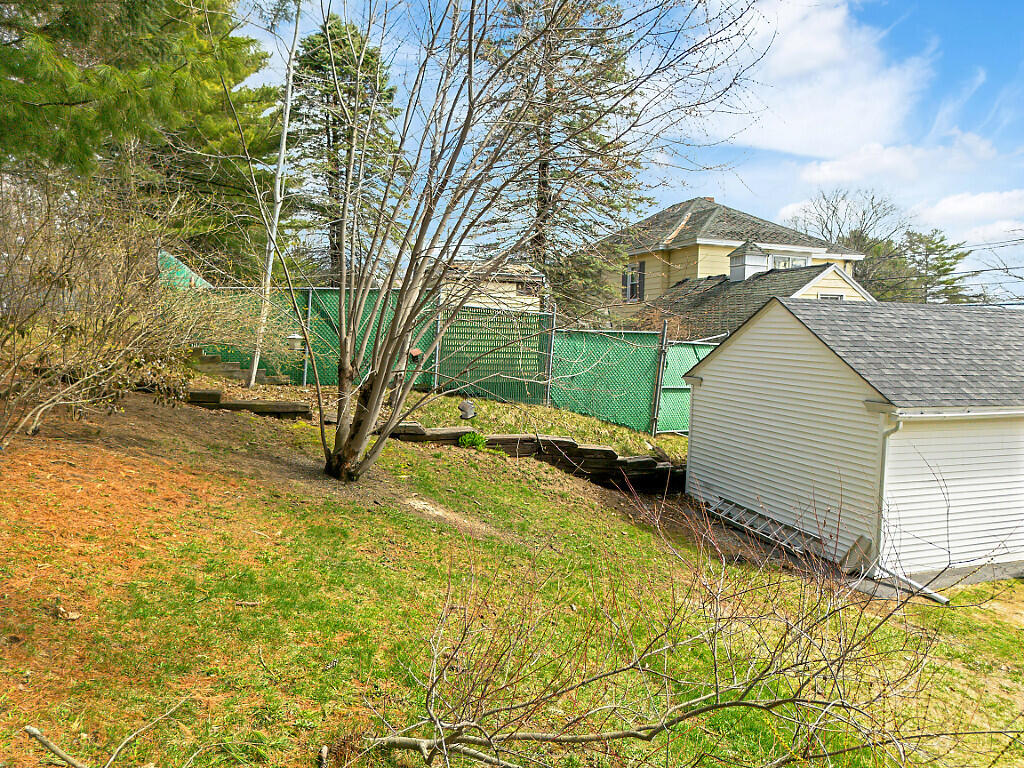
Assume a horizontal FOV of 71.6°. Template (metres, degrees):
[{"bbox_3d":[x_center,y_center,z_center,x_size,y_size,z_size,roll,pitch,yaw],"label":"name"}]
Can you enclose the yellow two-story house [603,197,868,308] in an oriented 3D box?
[{"bbox_3d":[7.821,-3.537,29.961,8.854,8.622,11.515,0,5,-18],"label":"yellow two-story house"}]

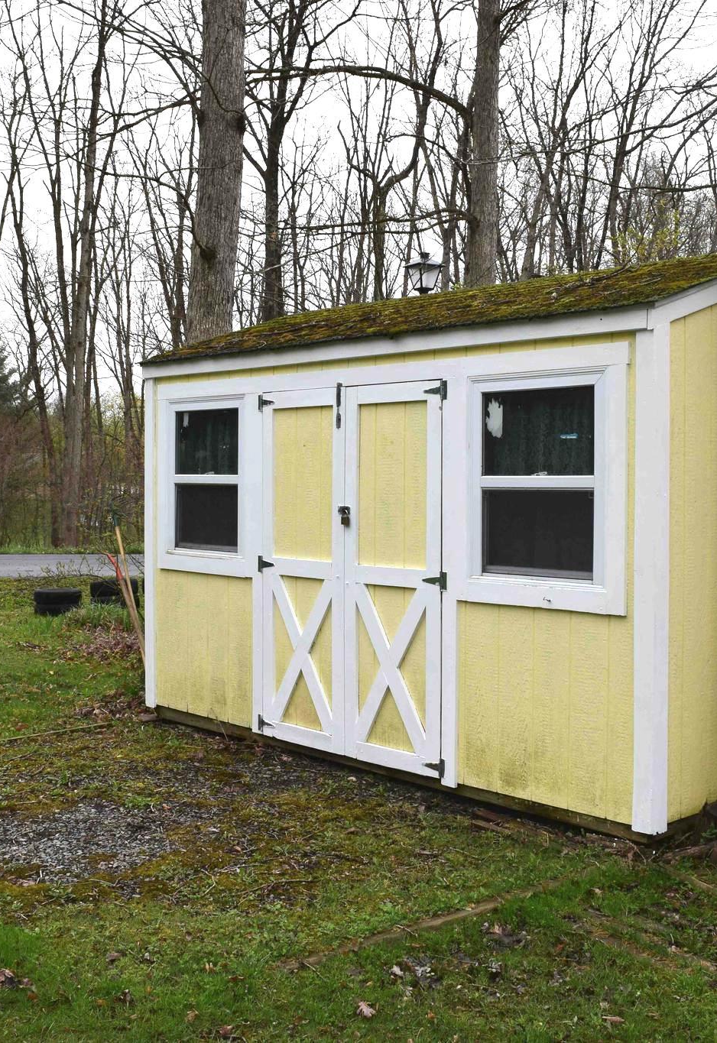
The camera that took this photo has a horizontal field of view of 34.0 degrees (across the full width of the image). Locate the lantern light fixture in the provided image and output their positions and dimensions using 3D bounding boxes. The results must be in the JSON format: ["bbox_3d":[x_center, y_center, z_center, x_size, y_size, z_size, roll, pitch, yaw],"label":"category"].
[{"bbox_3d":[0.783,-2.947,14.000,0.345,0.560,0.345,-2,3,-33],"label":"lantern light fixture"}]

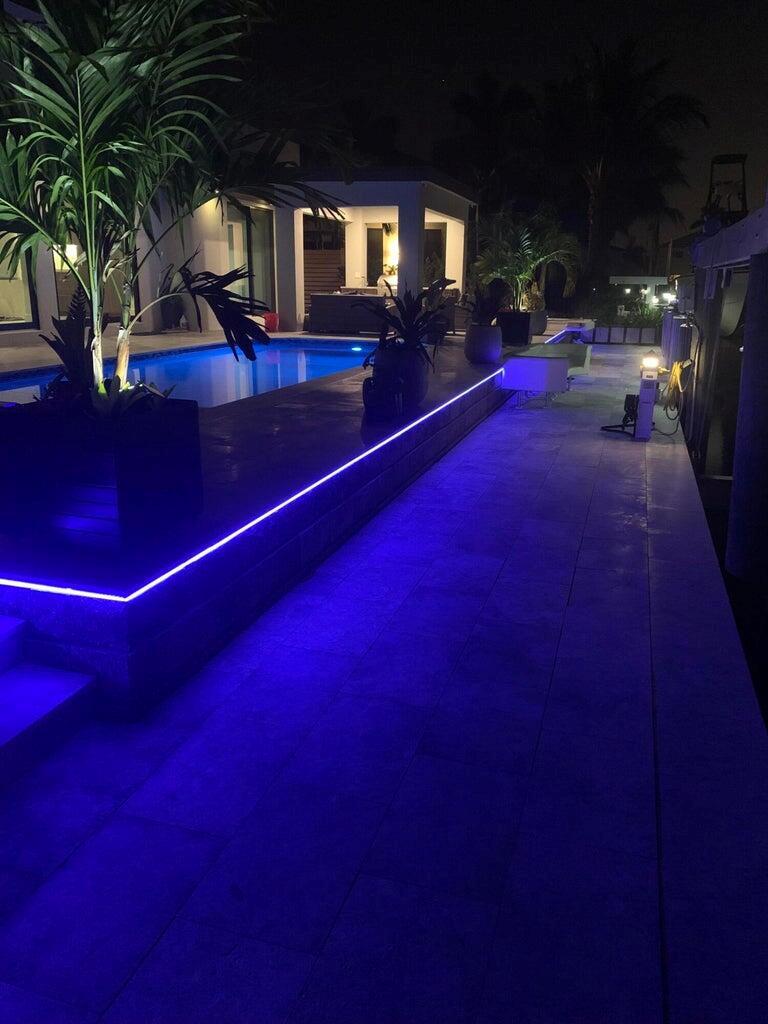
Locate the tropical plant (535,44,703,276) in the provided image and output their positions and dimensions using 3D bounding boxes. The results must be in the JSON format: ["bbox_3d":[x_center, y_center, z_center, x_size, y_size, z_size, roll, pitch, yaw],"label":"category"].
[{"bbox_3d":[7.444,-10.690,25.562,4.900,9.200,4.900,5,17,17],"label":"tropical plant"}]

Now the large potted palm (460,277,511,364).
[{"bbox_3d":[1.520,-2.843,11.418,0.730,1.200,0.730,5,17,17],"label":"large potted palm"}]

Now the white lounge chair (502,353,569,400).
[{"bbox_3d":[2.216,-1.884,10.848,0.880,0.680,1.200,5,17,17],"label":"white lounge chair"}]

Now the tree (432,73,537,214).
[{"bbox_3d":[3.697,-11.449,28.947,4.000,8.830,4.000,5,17,17],"label":"tree"}]

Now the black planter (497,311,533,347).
[{"bbox_3d":[2.603,-3.645,15.232,0.600,0.640,0.600,5,17,17],"label":"black planter"}]

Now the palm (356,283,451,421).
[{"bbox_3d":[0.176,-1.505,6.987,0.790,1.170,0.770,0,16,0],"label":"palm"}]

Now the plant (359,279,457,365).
[{"bbox_3d":[0.176,-1.708,6.928,0.790,0.770,0.770,0,16,0],"label":"plant"}]

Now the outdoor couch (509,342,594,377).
[{"bbox_3d":[2.590,-2.241,11.932,1.100,0.750,1.350,5,17,17],"label":"outdoor couch"}]

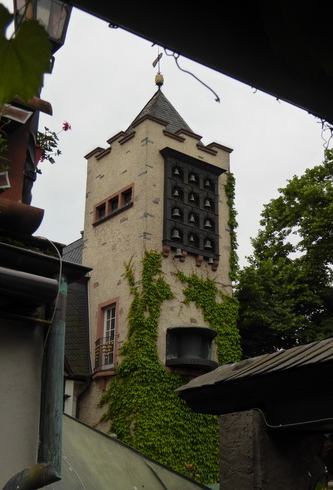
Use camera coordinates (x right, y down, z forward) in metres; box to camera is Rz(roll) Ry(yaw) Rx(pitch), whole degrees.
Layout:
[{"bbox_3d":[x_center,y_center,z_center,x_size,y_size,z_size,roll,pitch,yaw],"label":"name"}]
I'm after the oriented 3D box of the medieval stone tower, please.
[{"bbox_3d":[-0.287,1.698,27.124,4.387,18.022,4.633,16,-25,-36],"label":"medieval stone tower"}]

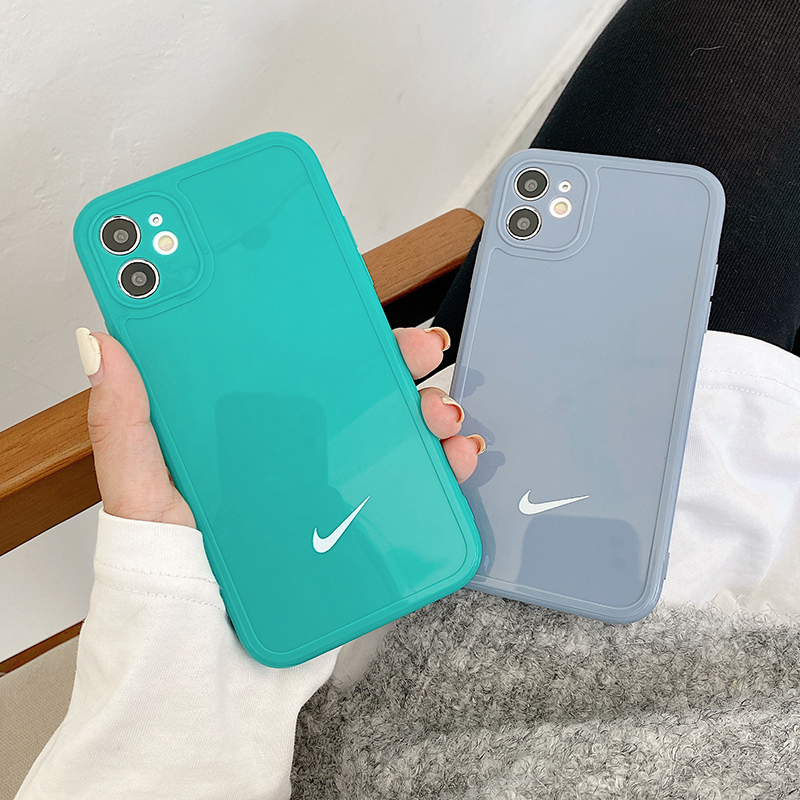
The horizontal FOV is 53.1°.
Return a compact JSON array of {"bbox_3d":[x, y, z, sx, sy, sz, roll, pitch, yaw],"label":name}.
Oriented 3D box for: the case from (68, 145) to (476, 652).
[{"bbox_3d":[-0.037,-0.002,0.248,0.080,0.012,0.154,-23,88,-8],"label":"case"}]

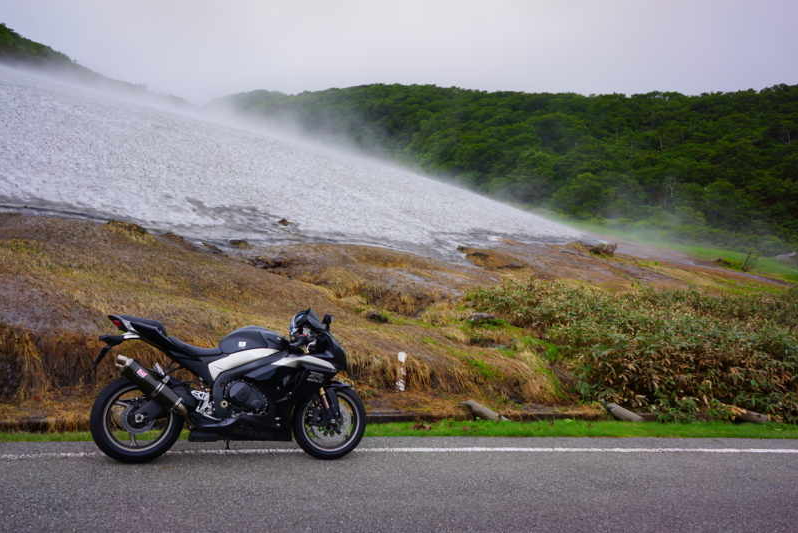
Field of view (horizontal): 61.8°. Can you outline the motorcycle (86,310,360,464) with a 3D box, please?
[{"bbox_3d":[-1.214,0.892,5.075,2.040,1.140,0.740,5,-7,-18],"label":"motorcycle"}]

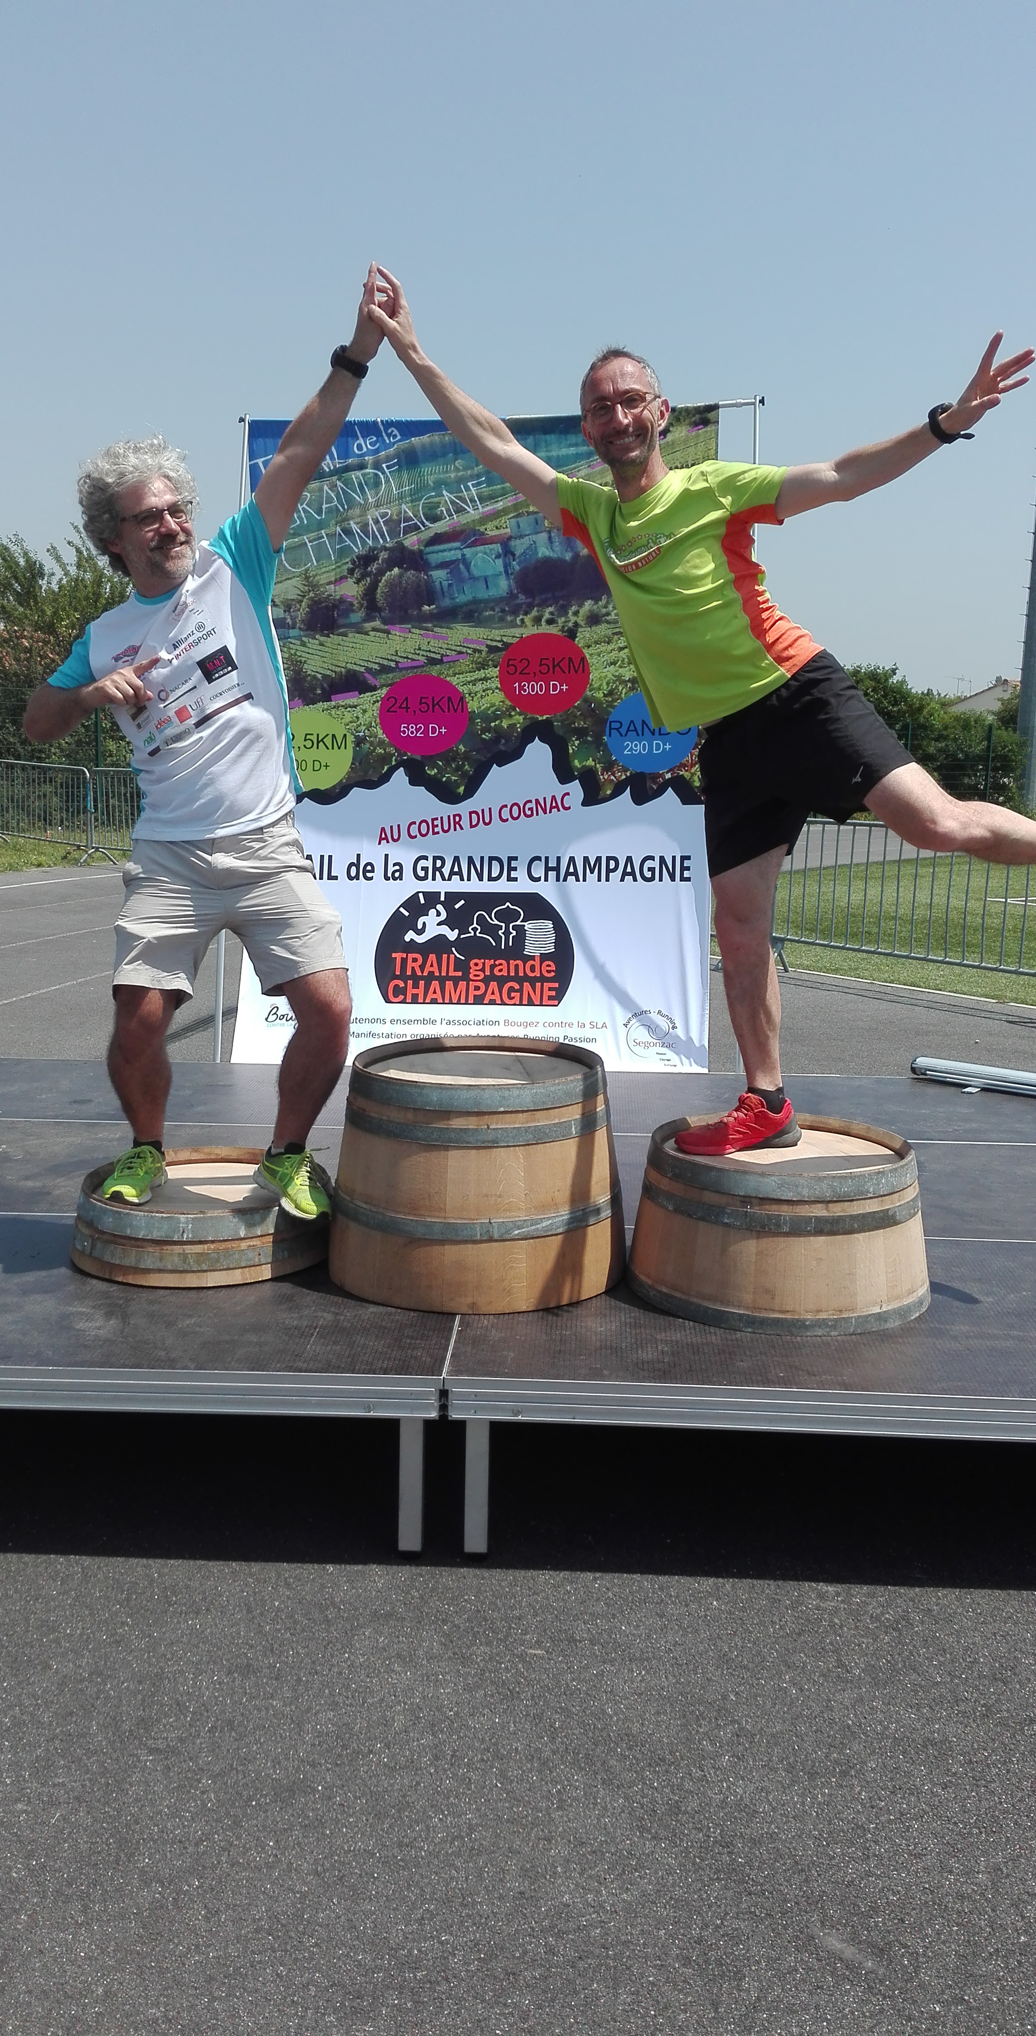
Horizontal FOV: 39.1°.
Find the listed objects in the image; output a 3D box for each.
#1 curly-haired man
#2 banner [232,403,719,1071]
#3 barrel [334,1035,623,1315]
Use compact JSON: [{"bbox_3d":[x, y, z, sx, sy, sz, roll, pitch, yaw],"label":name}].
[{"bbox_3d":[-0.705,-0.585,3.283,0.801,2.067,0.526,0,10,-7],"label":"curly-haired man"},{"bbox_3d":[-0.169,-1.065,5.712,1.872,2.620,0.060,2,0,5],"label":"banner"},{"bbox_3d":[-0.093,0.339,3.435,0.704,0.489,0.704,1,10,2],"label":"barrel"}]

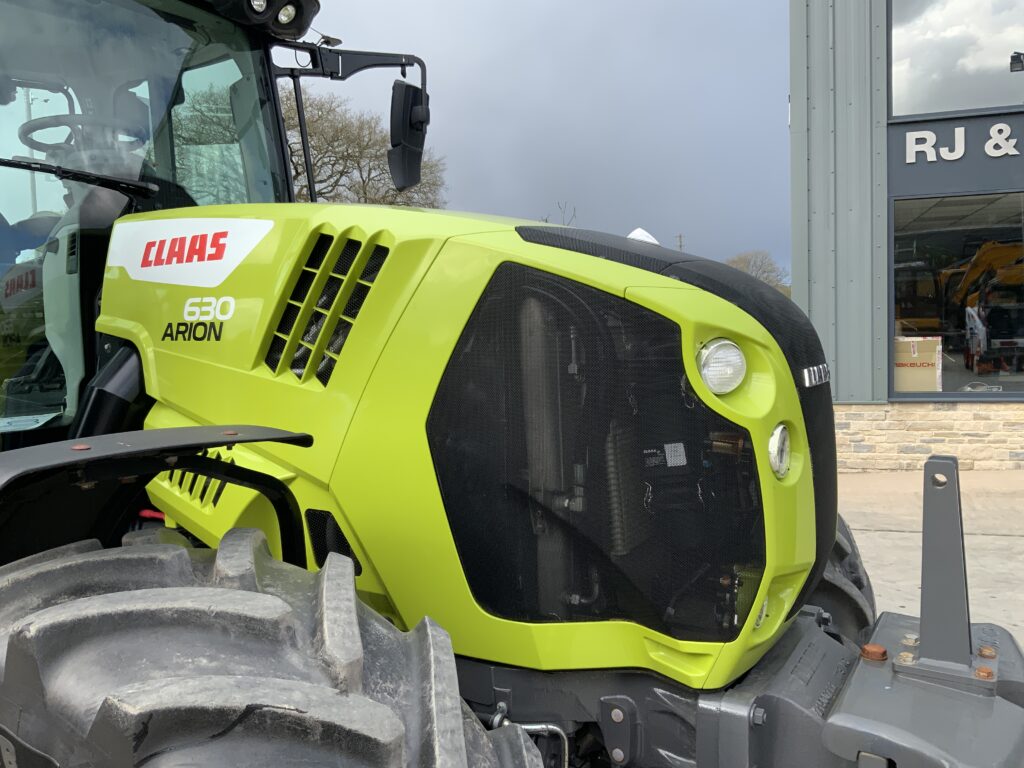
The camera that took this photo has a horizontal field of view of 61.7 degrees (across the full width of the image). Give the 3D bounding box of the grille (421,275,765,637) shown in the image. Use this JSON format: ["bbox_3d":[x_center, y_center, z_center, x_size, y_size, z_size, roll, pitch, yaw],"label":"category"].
[{"bbox_3d":[0.124,0.097,1.500,0.620,0.640,0.080,0,-1,25],"label":"grille"}]

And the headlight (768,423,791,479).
[{"bbox_3d":[0.422,0.107,1.388,0.045,0.090,0.088,-1,-1,32],"label":"headlight"}]

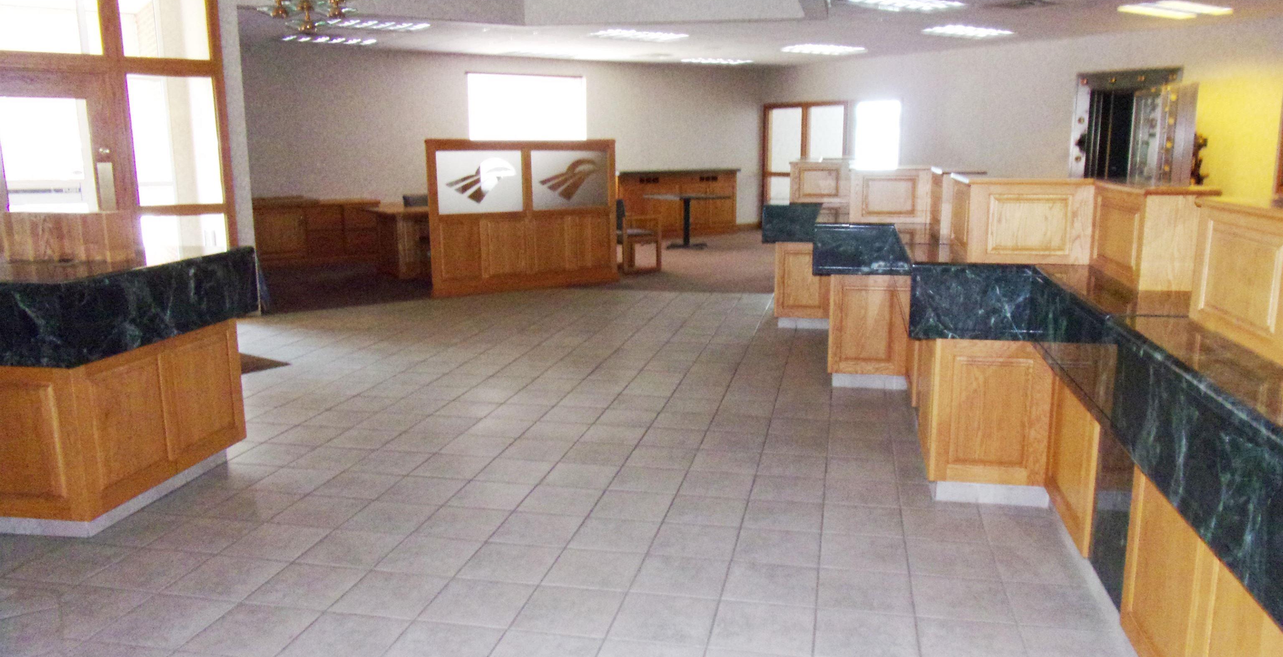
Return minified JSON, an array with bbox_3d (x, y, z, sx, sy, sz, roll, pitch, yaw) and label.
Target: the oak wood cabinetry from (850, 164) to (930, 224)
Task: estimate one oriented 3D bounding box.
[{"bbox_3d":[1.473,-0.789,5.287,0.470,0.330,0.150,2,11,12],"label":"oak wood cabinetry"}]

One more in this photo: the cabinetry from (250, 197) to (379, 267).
[{"bbox_3d":[-4.414,-1.262,12.011,1.750,0.820,0.540,-6,12,-26],"label":"cabinetry"}]

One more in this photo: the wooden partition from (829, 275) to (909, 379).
[{"bbox_3d":[1.393,-0.046,5.476,0.460,0.600,0.300,2,11,12],"label":"wooden partition"}]

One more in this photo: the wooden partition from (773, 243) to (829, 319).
[{"bbox_3d":[1.337,-0.417,7.335,0.450,0.600,0.300,2,11,12],"label":"wooden partition"}]

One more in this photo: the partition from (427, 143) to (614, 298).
[{"bbox_3d":[-1.200,-1.183,9.329,2.090,1.540,0.090,-7,13,-28],"label":"partition"}]

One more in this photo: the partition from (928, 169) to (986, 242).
[{"bbox_3d":[1.707,-0.701,4.835,0.210,0.330,0.660,2,11,12],"label":"partition"}]

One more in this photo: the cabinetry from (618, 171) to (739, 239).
[{"bbox_3d":[0.502,-2.126,15.208,2.450,1.080,0.550,-7,13,-32],"label":"cabinetry"}]

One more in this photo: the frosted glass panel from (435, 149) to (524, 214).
[{"bbox_3d":[-1.628,-1.482,9.038,0.900,0.625,0.020,-7,13,-28],"label":"frosted glass panel"}]

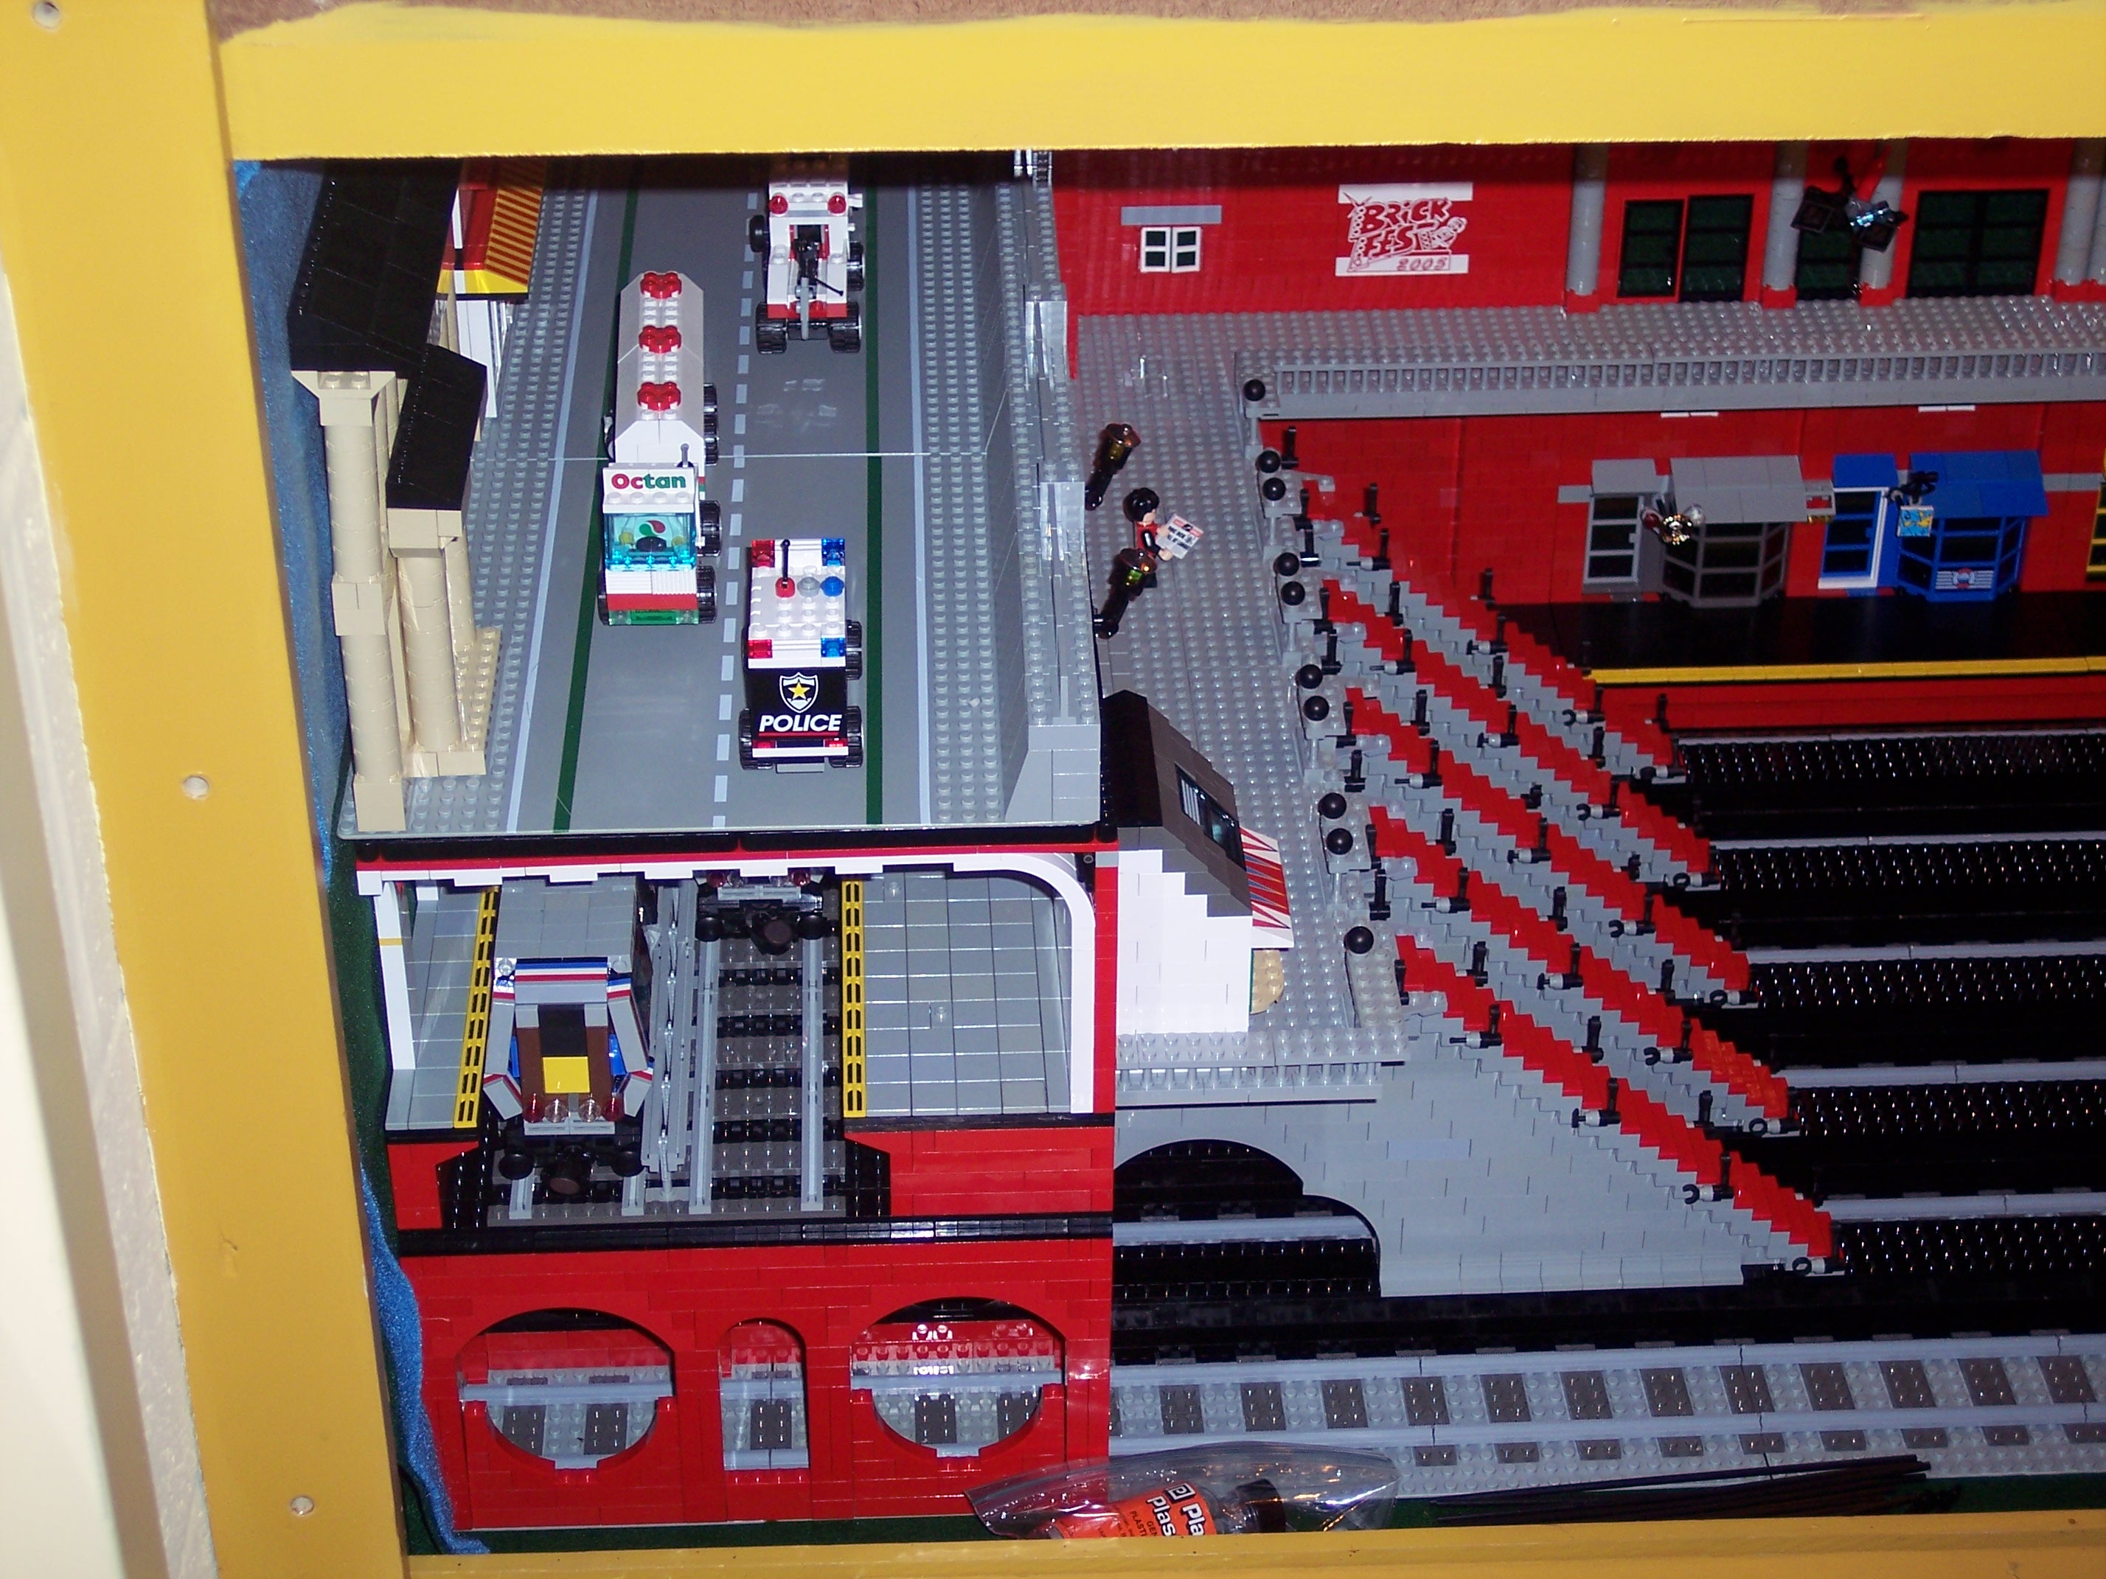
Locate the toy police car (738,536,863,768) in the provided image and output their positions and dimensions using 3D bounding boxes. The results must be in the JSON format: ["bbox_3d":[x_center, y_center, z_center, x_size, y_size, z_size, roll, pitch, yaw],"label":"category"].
[{"bbox_3d":[-0.087,-0.053,1.363,0.042,0.069,0.089,-1,34,-2],"label":"toy police car"}]

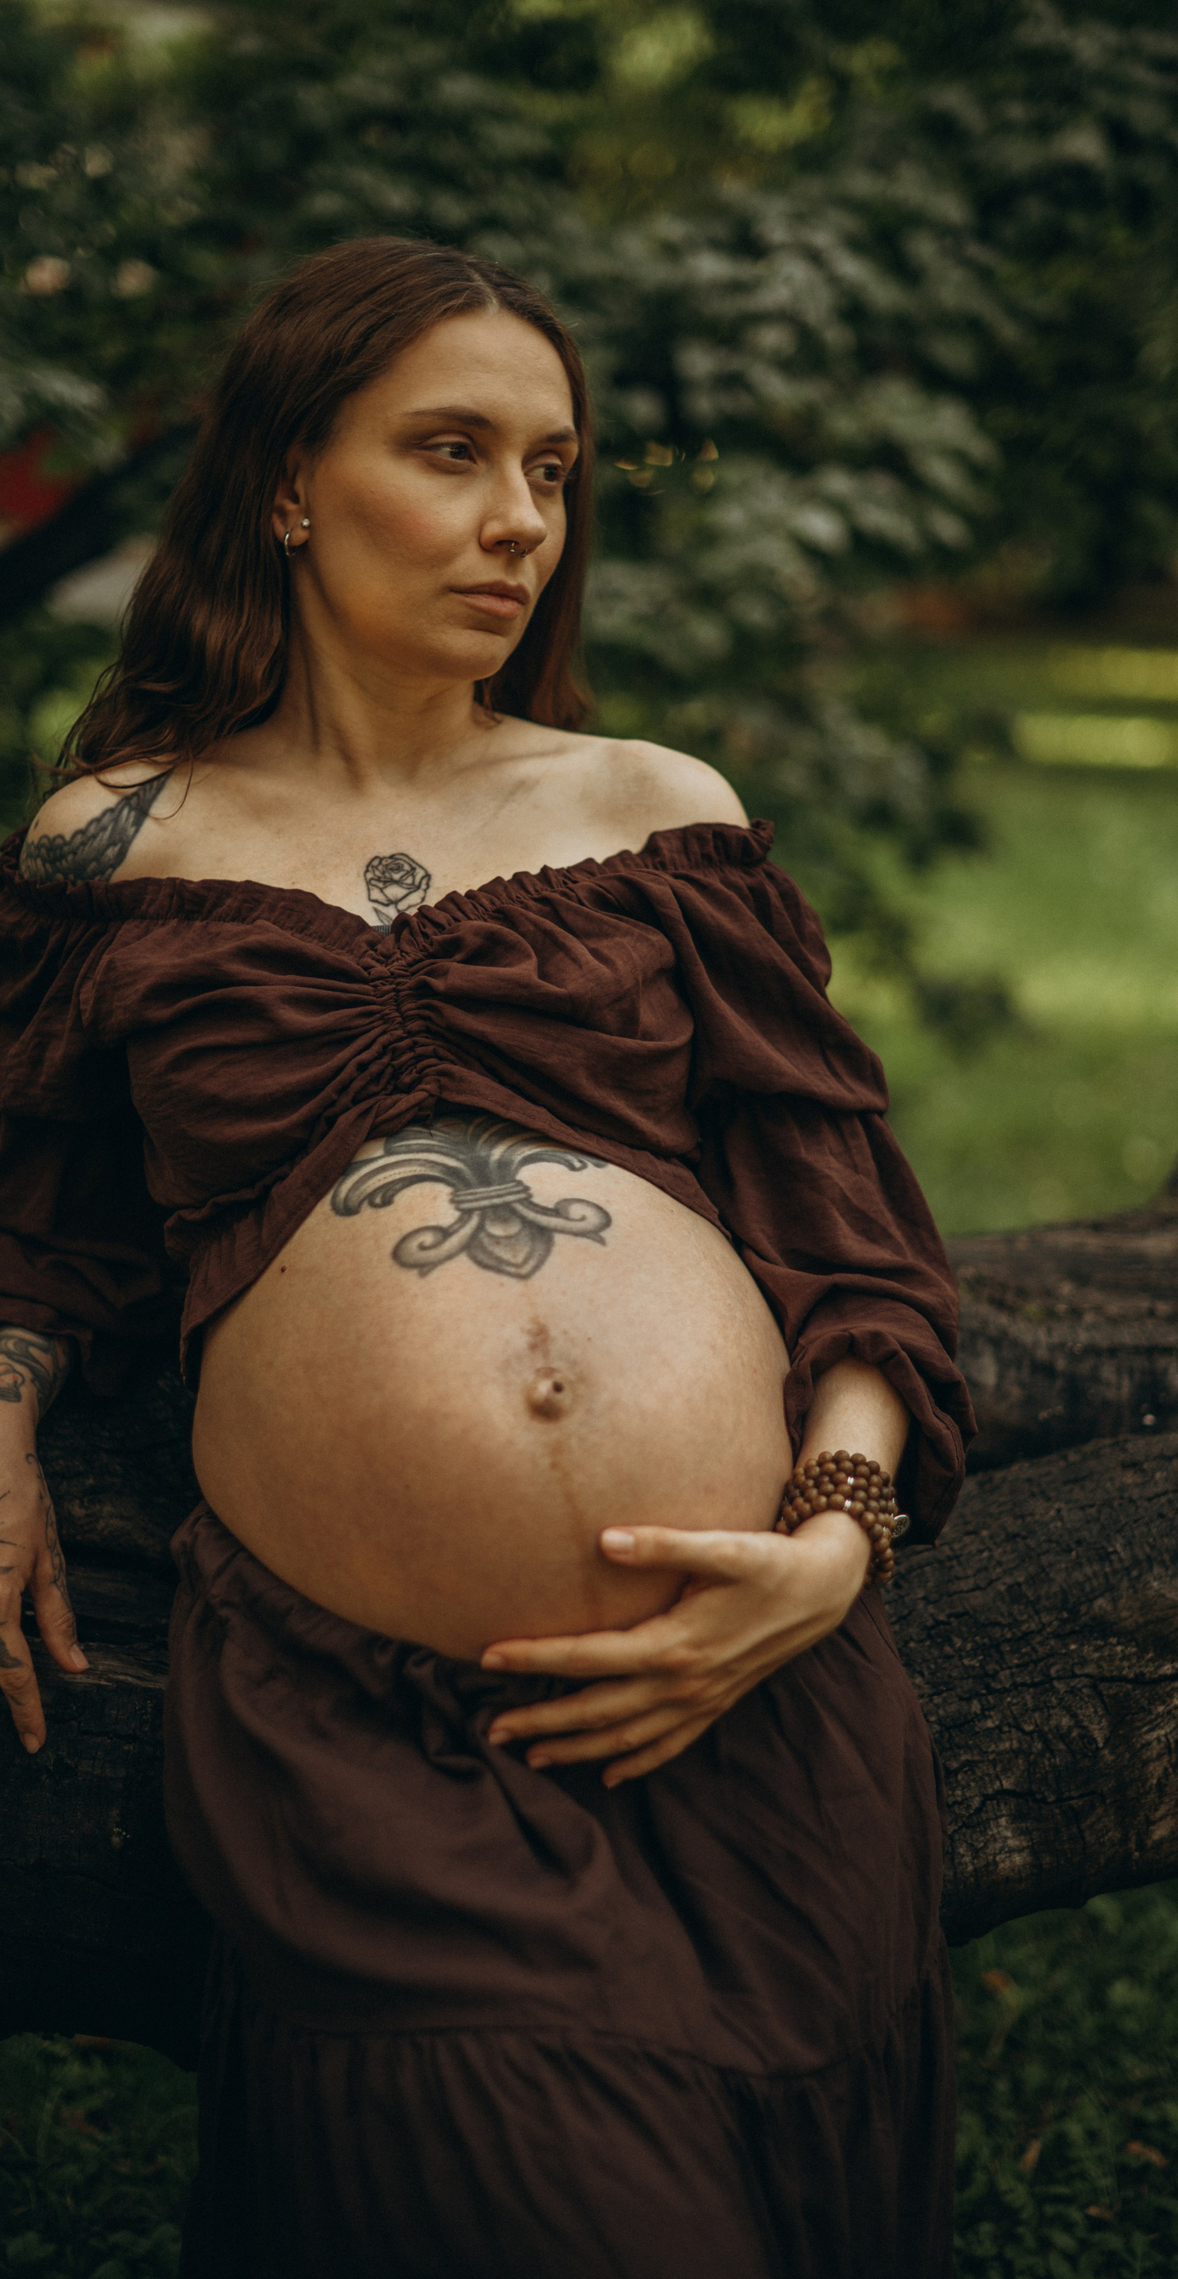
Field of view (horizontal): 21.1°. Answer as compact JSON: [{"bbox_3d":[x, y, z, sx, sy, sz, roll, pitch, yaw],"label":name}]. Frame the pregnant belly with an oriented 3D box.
[{"bbox_3d":[-0.049,0.123,1.600,0.300,0.280,0.200,-8,-3,-10],"label":"pregnant belly"}]

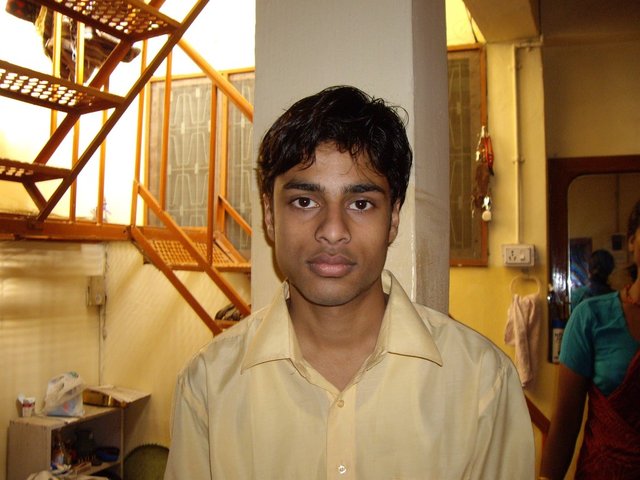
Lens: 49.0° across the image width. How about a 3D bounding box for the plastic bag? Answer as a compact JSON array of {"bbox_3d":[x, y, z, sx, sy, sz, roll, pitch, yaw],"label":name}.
[{"bbox_3d":[-1.285,0.767,3.520,0.180,0.215,0.140,0,-4,-3],"label":"plastic bag"}]

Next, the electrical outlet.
[{"bbox_3d":[0.913,0.071,3.230,0.143,0.098,0.045,-1,-4,17],"label":"electrical outlet"}]

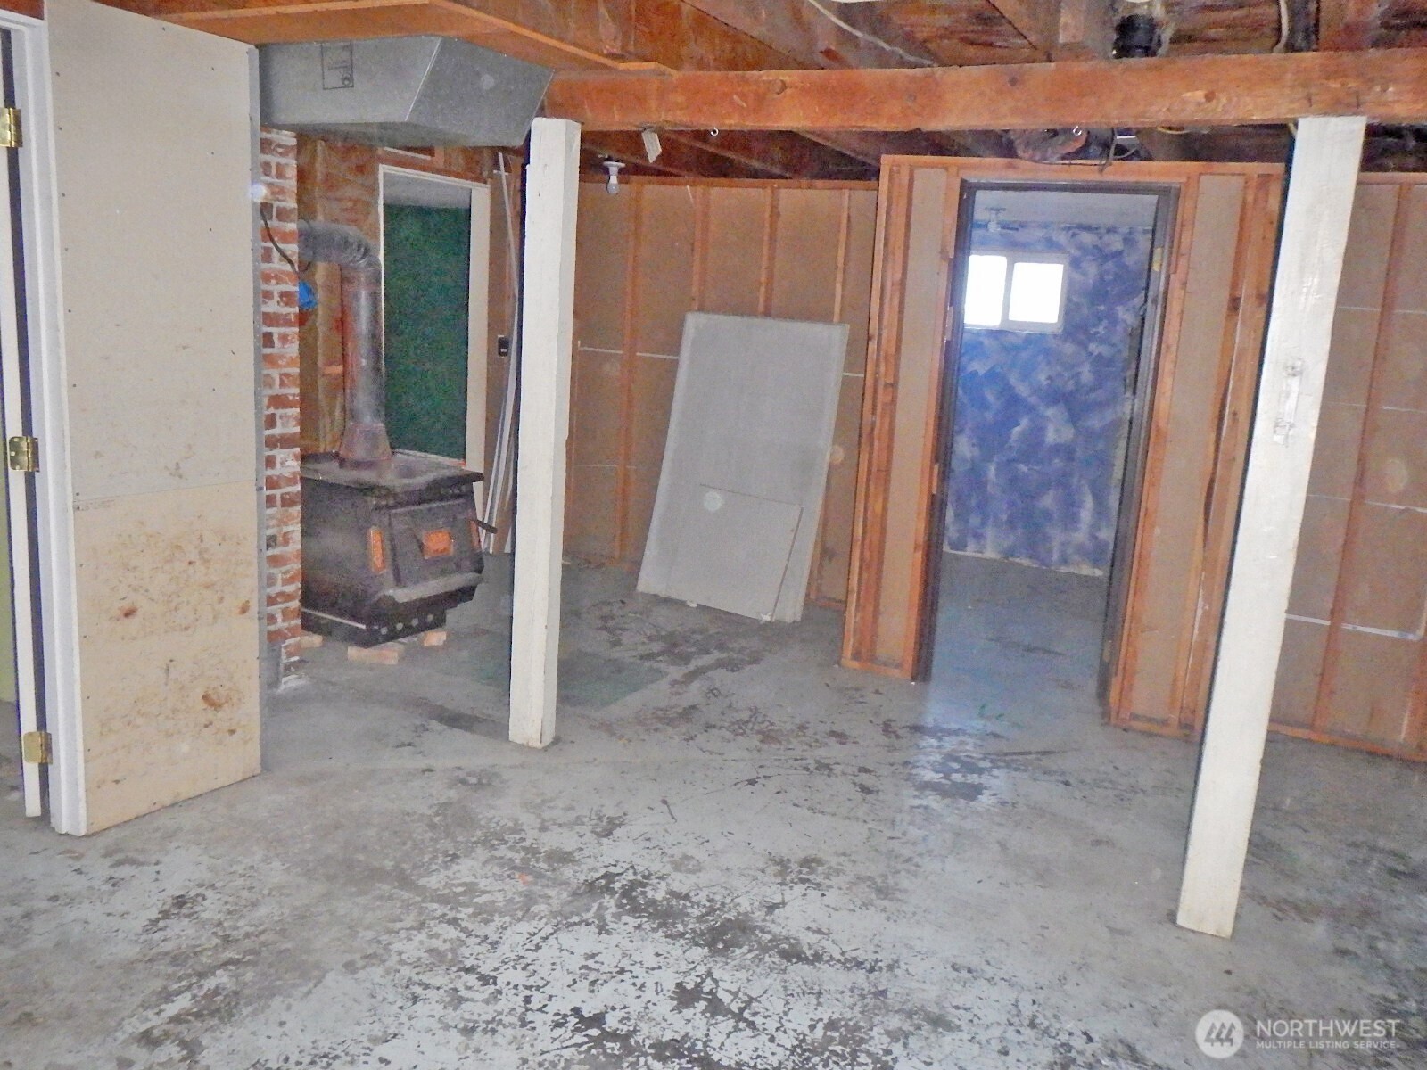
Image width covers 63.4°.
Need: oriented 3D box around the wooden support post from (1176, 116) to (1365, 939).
[{"bbox_3d":[1.350,0.031,2.822,0.128,1.986,0.128,9,12,26],"label":"wooden support post"}]

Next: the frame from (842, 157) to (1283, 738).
[{"bbox_3d":[1.299,-0.371,4.531,1.485,2.124,0.125,9,12,26],"label":"frame"}]

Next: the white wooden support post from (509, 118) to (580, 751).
[{"bbox_3d":[-0.545,-0.287,3.760,0.118,2.017,0.115,9,12,26],"label":"white wooden support post"}]

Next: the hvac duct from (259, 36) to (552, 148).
[{"bbox_3d":[-0.932,-1.293,3.409,0.772,0.212,0.434,9,12,26],"label":"hvac duct"}]

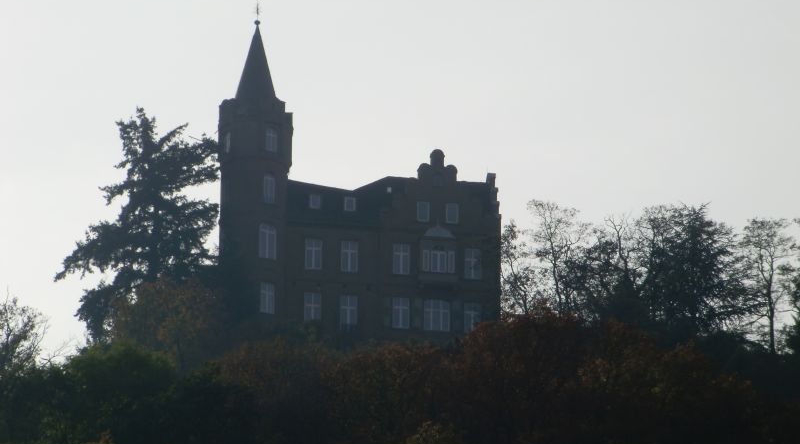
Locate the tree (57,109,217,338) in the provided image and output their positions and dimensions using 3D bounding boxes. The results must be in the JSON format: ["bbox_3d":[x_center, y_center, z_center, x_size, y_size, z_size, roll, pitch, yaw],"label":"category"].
[{"bbox_3d":[-19.674,0.602,347.436,12.500,18.357,12.000,0,-9,0],"label":"tree"}]

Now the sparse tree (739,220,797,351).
[{"bbox_3d":[27.403,4.834,342.795,4.300,10.164,4.200,0,-9,0],"label":"sparse tree"}]

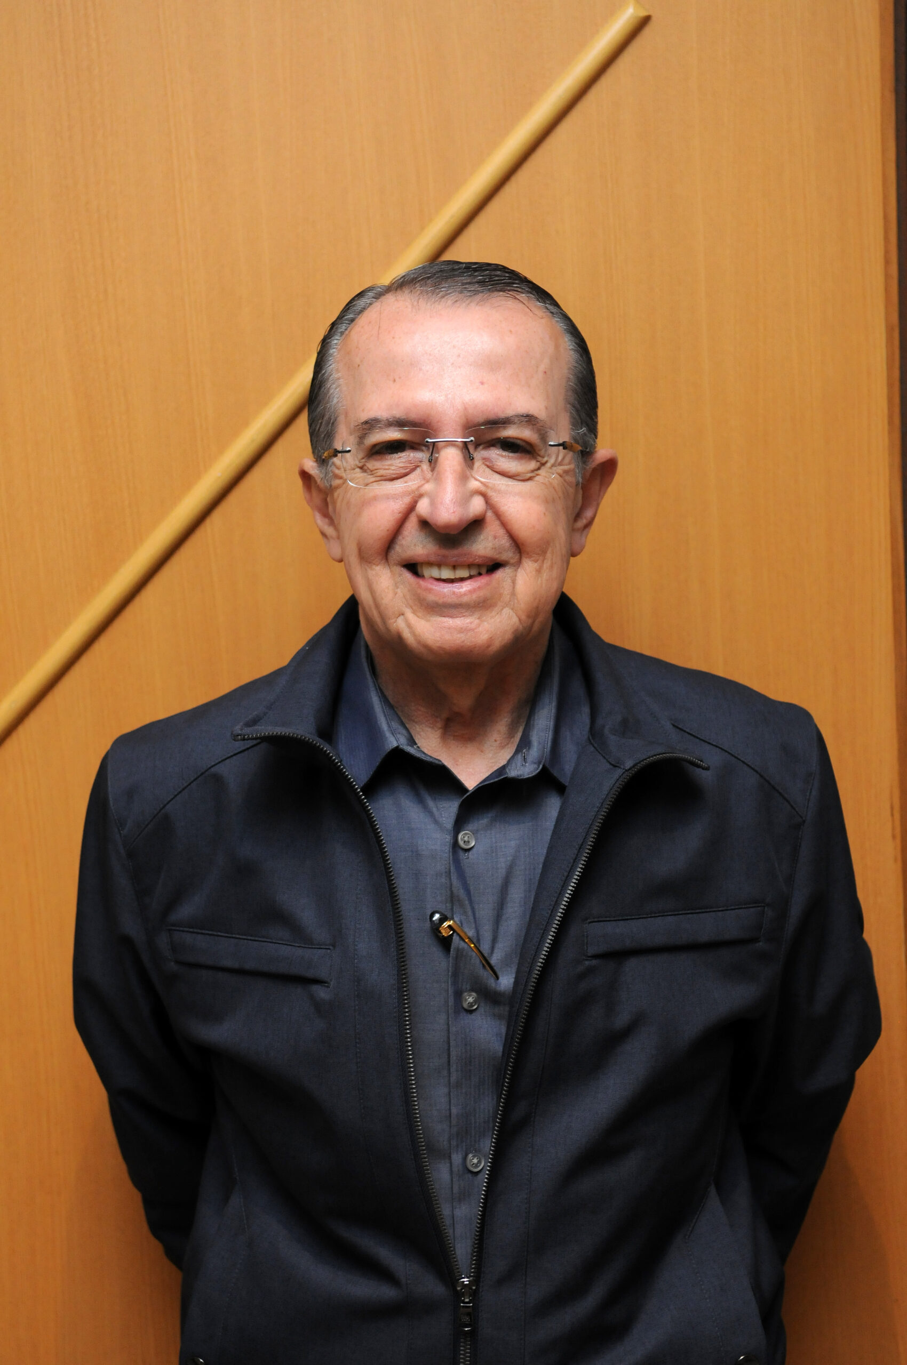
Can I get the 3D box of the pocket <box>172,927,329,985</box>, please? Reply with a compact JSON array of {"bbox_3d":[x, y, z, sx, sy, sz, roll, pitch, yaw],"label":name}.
[{"bbox_3d":[-0.120,0.163,1.490,0.110,0.025,0.014,5,10,24],"label":"pocket"}]

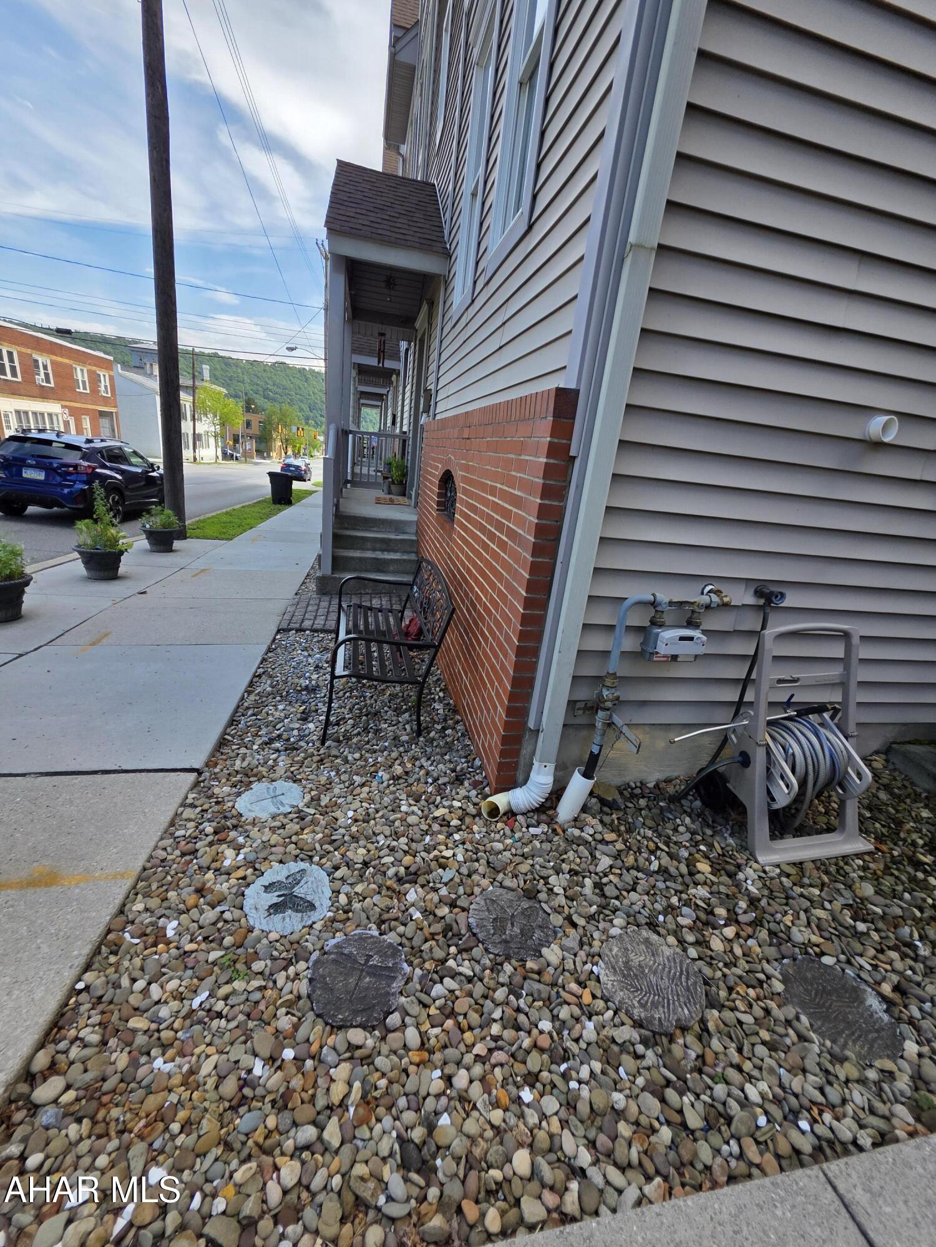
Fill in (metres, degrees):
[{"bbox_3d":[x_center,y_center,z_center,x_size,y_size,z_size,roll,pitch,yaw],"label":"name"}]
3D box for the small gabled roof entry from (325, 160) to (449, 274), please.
[{"bbox_3d":[-0.988,-4.612,5.621,1.170,1.320,2.950,2,21,-13],"label":"small gabled roof entry"}]

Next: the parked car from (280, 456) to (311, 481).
[{"bbox_3d":[-12.902,-11.686,35.500,1.830,1.470,4.700,2,18,-13],"label":"parked car"}]

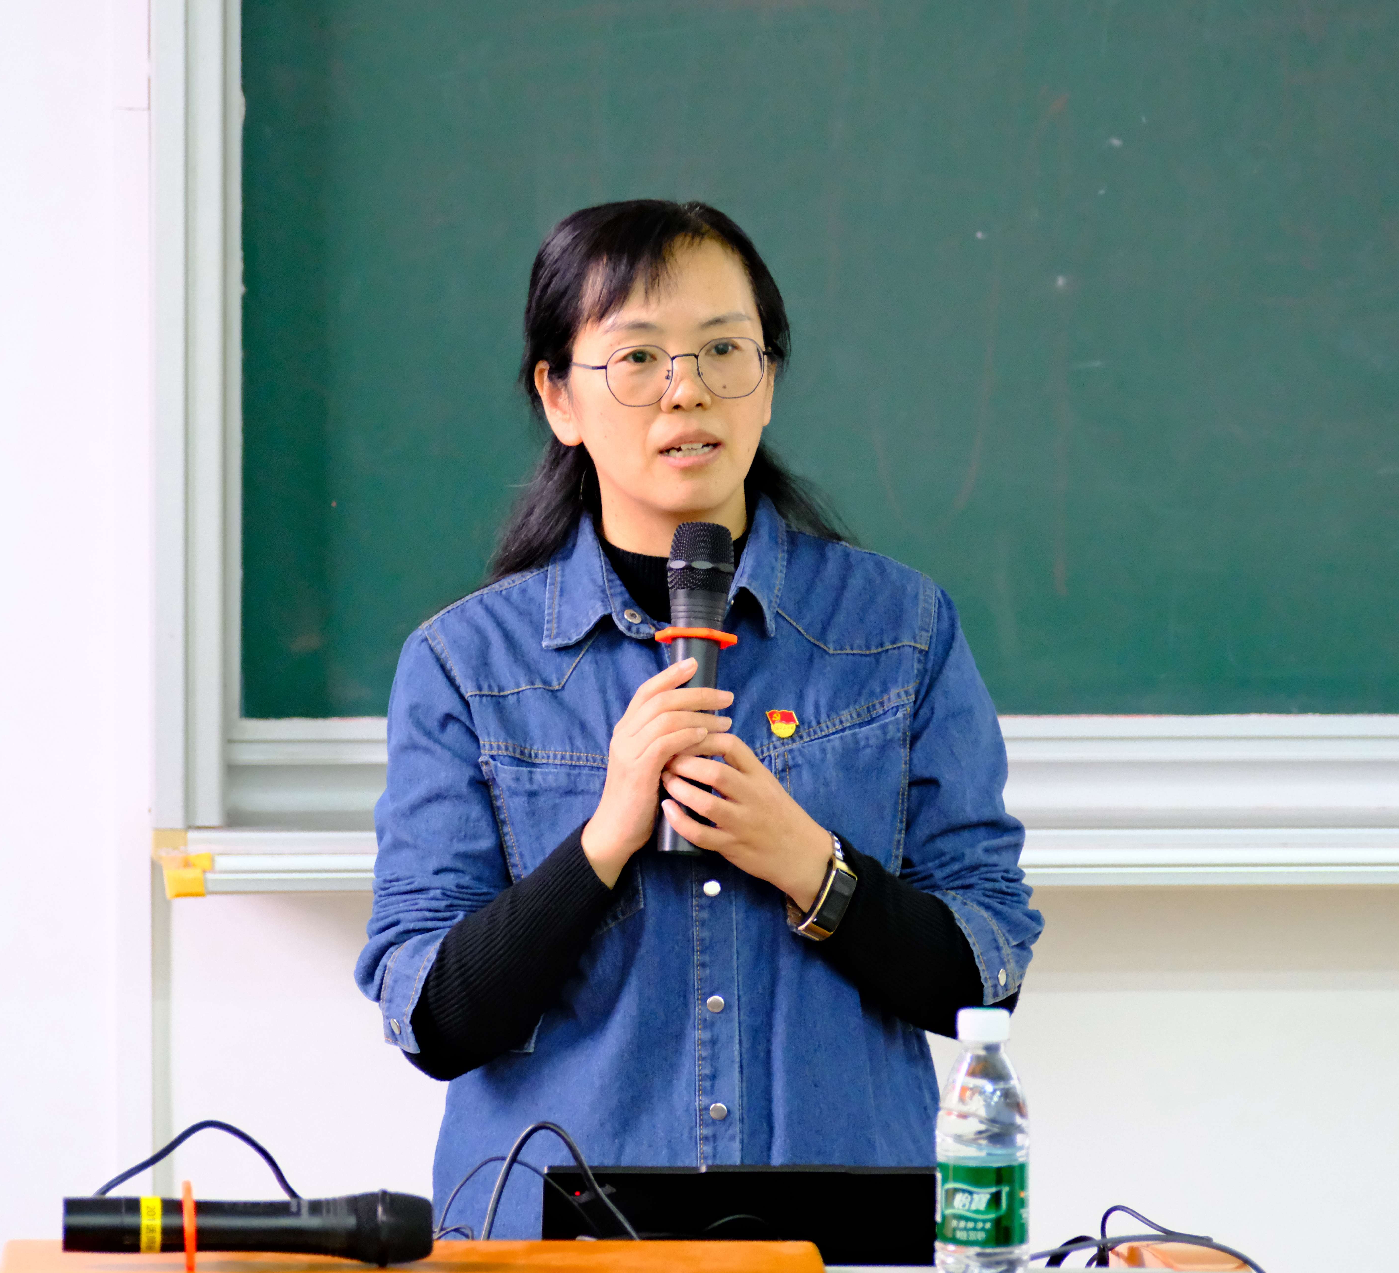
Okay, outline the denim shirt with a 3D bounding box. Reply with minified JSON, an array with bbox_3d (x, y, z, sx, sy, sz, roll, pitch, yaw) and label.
[{"bbox_3d":[-0.001,0.237,7.030,0.505,0.680,0.330,0,1,-9],"label":"denim shirt"}]

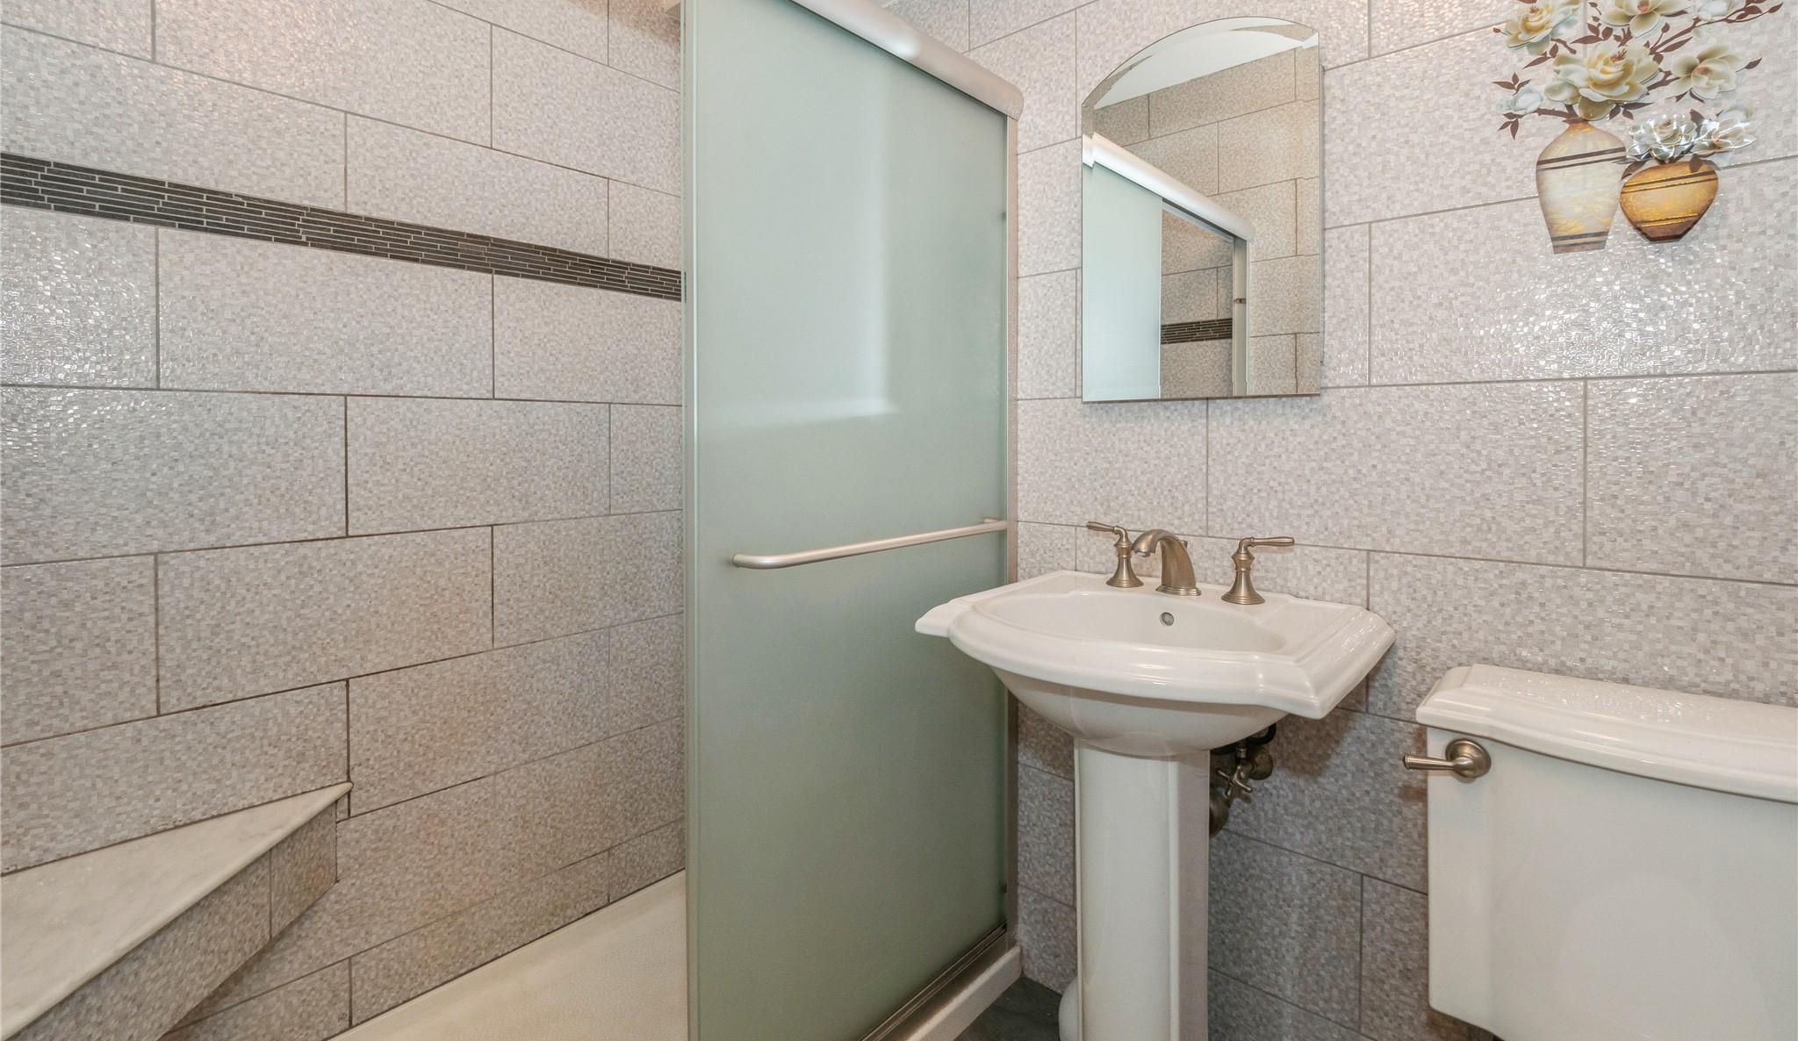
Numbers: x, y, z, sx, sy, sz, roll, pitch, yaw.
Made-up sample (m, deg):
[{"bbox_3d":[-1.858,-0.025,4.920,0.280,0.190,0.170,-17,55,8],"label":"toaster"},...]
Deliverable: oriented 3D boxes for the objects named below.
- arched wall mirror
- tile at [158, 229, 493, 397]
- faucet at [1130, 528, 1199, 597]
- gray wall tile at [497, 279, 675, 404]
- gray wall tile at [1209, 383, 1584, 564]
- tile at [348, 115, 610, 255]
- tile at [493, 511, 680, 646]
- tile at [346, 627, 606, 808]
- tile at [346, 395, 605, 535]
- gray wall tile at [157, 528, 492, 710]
[{"bbox_3d":[0.531,-0.548,1.314,0.411,0.658,0.030,2,4,38],"label":"arched wall mirror"},{"bbox_3d":[-1.026,-0.363,1.351,0.010,0.268,0.497,0,3,44],"label":"tile"},{"bbox_3d":[0.444,0.072,1.218,0.071,0.118,0.194,2,4,38],"label":"faucet"},{"bbox_3d":[-0.682,-0.405,1.708,0.010,0.268,0.497,0,3,44],"label":"gray wall tile"},{"bbox_3d":[0.755,-0.083,1.165,0.499,0.258,0.010,2,4,38],"label":"gray wall tile"},{"bbox_3d":[-0.854,-0.684,1.528,0.010,0.186,0.497,0,3,44],"label":"tile"},{"bbox_3d":[-0.683,0.121,1.711,0.010,0.265,0.497,0,3,44],"label":"tile"},{"bbox_3d":[-0.850,0.400,1.525,0.010,0.258,0.491,3,4,42],"label":"tile"},{"bbox_3d":[-0.855,-0.120,1.531,0.010,0.265,0.497,0,3,44],"label":"tile"},{"bbox_3d":[-1.027,0.163,1.355,0.010,0.265,0.497,0,3,44],"label":"gray wall tile"}]

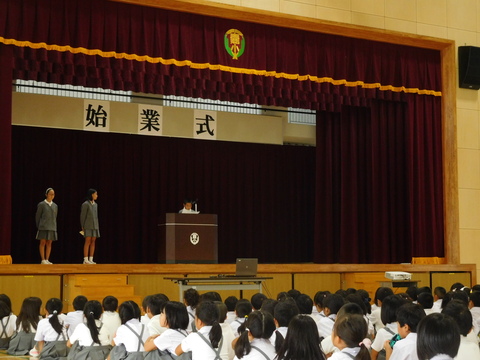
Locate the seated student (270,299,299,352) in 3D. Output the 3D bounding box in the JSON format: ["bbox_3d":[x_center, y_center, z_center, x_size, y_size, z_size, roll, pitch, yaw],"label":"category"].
[{"bbox_3d":[0.324,1.258,7.369,0.390,0.708,0.530,3,-6,-35],"label":"seated student"}]

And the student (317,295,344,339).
[{"bbox_3d":[0.797,1.385,8.763,0.390,0.697,0.530,3,-6,-35],"label":"student"}]

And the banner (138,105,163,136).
[{"bbox_3d":[-1.959,-1.314,21.302,0.589,0.679,0.020,3,-6,-31],"label":"banner"}]

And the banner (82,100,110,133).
[{"bbox_3d":[-3.042,-1.368,20.656,0.599,0.676,0.020,3,-6,-31],"label":"banner"}]

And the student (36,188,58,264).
[{"bbox_3d":[-3.593,0.858,18.057,0.400,1.415,0.260,3,-6,-29],"label":"student"}]

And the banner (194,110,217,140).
[{"bbox_3d":[-0.775,-1.247,22.008,0.593,0.663,0.020,3,-6,-31],"label":"banner"}]

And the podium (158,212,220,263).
[{"bbox_3d":[-1.026,1.198,19.570,1.140,1.000,0.520,3,-6,-31],"label":"podium"}]

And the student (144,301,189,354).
[{"bbox_3d":[-0.591,1.299,7.666,0.390,0.678,0.530,5,-7,-45],"label":"student"}]

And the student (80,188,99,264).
[{"bbox_3d":[-2.859,0.885,18.496,0.380,1.438,0.270,5,-7,-44],"label":"student"}]

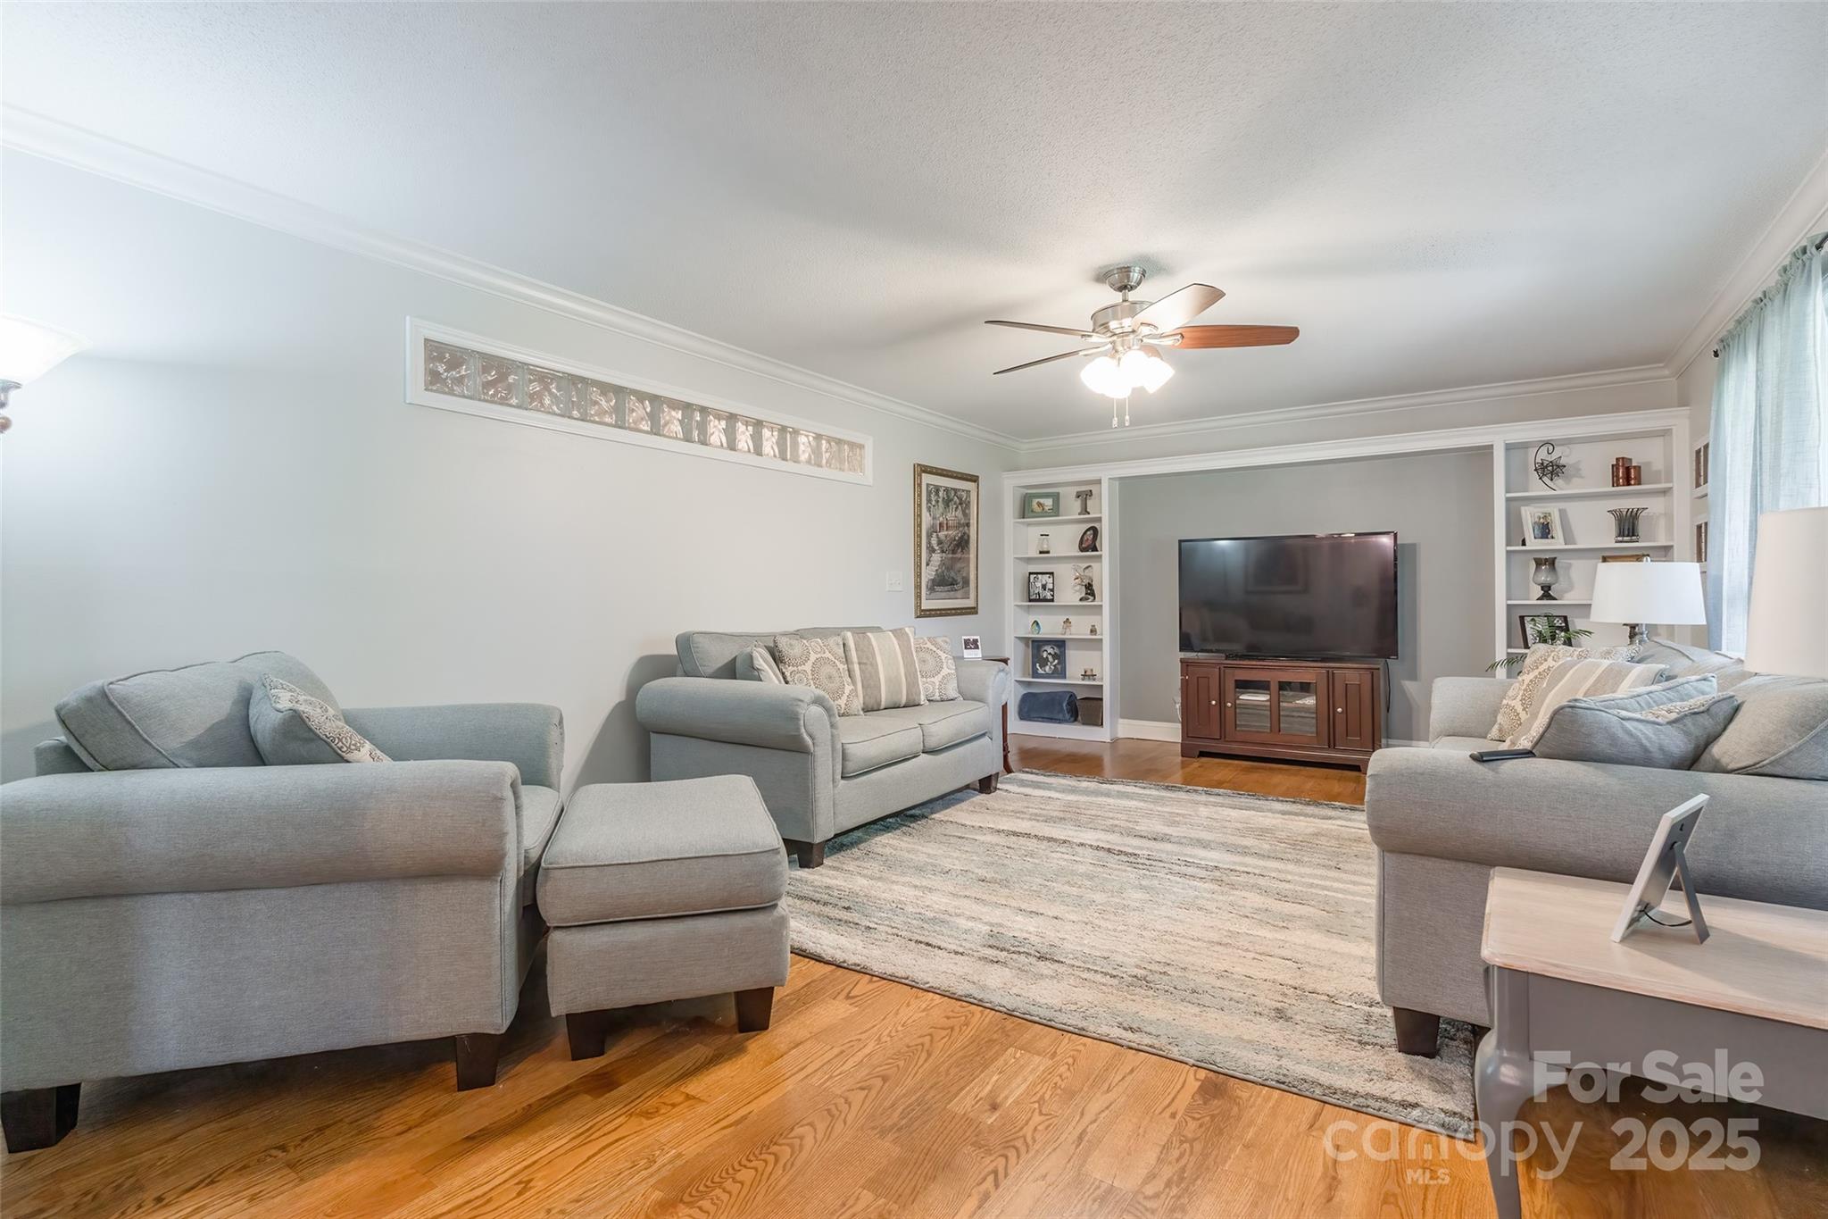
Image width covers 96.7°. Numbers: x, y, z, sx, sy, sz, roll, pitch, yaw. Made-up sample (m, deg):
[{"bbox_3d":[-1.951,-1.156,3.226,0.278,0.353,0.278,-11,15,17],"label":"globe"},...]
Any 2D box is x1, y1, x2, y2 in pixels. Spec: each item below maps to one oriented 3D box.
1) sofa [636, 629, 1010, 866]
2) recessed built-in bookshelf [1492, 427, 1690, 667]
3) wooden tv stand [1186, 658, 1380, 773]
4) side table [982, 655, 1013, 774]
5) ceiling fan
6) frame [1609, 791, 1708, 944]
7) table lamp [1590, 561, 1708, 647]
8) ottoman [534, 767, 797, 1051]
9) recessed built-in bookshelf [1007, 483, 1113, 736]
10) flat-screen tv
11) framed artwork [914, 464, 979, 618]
[{"bbox_3d":[-0.341,0.585,4.323,1.000,0.970,1.800,0,1,35],"label":"sofa"},{"bbox_3d":[3.993,-0.021,4.847,0.880,2.090,0.300,0,1,32],"label":"recessed built-in bookshelf"},{"bbox_3d":[2.497,0.690,5.556,1.220,0.680,0.440,0,1,32],"label":"wooden tv stand"},{"bbox_3d":[0.284,0.689,5.291,0.600,0.730,0.470,0,1,35],"label":"side table"},{"bbox_3d":[0.847,-1.054,3.262,1.290,0.620,1.290,0,1,32],"label":"ceiling fan"},{"bbox_3d":[1.208,0.412,1.295,0.235,0.208,0.090,-1,1,-35],"label":"frame"},{"bbox_3d":[3.393,0.107,3.751,0.410,0.660,0.410,-1,1,0],"label":"table lamp"},{"bbox_3d":[-0.704,0.840,2.369,0.580,0.510,0.740,-1,1,-17],"label":"ottoman"},{"bbox_3d":[1.208,-0.014,6.607,0.890,2.090,0.300,0,1,32],"label":"recessed built-in bookshelf"},{"bbox_3d":[2.491,-0.096,5.522,1.360,0.810,0.070,0,1,32],"label":"flat-screen tv"},{"bbox_3d":[0.261,-0.484,5.986,0.040,1.070,0.840,0,1,35],"label":"framed artwork"}]

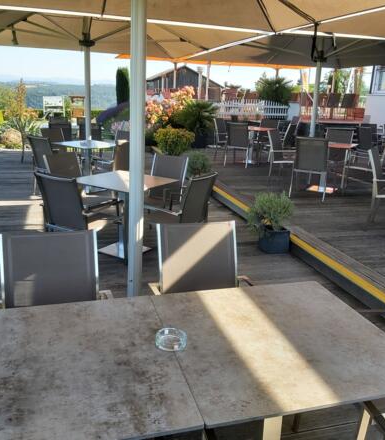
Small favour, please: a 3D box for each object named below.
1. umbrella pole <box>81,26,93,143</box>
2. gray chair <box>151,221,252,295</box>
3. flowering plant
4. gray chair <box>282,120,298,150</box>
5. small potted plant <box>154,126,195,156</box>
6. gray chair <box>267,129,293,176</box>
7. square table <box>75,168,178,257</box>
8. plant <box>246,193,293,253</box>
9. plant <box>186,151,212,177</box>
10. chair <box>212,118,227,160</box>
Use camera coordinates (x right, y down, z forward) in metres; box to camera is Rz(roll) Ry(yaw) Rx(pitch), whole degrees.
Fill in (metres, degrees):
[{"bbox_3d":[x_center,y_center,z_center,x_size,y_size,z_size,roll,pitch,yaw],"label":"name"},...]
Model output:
[{"bbox_3d":[-1.549,-1.655,6.578,0.110,2.500,0.110,-3,18,-18],"label":"umbrella pole"},{"bbox_3d":[0.092,0.515,2.437,0.560,0.880,0.600,-2,17,-16],"label":"gray chair"},{"bbox_3d":[-0.737,-2.977,12.992,1.500,1.700,1.500,2,16,0],"label":"flowering plant"},{"bbox_3d":[1.900,-1.612,9.450,0.600,0.880,0.560,10,18,24],"label":"gray chair"},{"bbox_3d":[-0.370,-1.417,9.065,0.820,0.900,0.820,2,16,0],"label":"small potted plant"},{"bbox_3d":[1.597,-1.033,7.269,0.660,0.880,0.560,12,19,27],"label":"gray chair"},{"bbox_3d":[-0.677,-0.033,4.479,0.790,0.745,0.790,11,18,27],"label":"square table"},{"bbox_3d":[0.854,0.040,4.733,0.450,0.580,0.430,-3,18,-18],"label":"plant"},{"bbox_3d":[0.098,-0.745,7.171,0.480,0.690,0.480,2,16,0],"label":"plant"},{"bbox_3d":[0.885,-1.740,9.670,0.620,0.890,0.570,10,18,24],"label":"chair"}]

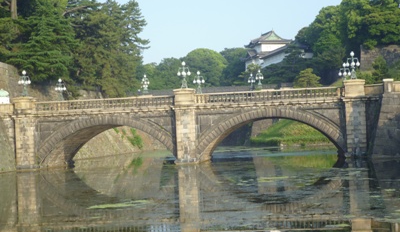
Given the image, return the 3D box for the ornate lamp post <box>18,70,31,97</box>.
[{"bbox_3d":[-18.020,-3.255,74.789,1.350,2.738,1.350,-3,-2,7],"label":"ornate lamp post"}]

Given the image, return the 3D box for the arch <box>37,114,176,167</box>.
[{"bbox_3d":[-8.639,2.528,79.333,14.172,4.845,12.396,-3,-2,7],"label":"arch"}]

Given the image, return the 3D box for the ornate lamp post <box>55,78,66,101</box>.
[{"bbox_3d":[-16.512,-2.985,86.384,1.350,2.738,1.350,-3,-2,7],"label":"ornate lamp post"}]

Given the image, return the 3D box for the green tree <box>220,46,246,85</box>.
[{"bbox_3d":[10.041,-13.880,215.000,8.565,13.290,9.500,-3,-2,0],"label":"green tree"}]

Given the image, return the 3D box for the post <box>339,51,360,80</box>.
[{"bbox_3d":[14.881,-4.829,70.544,1.350,2.738,1.350,-3,-2,7],"label":"post"}]

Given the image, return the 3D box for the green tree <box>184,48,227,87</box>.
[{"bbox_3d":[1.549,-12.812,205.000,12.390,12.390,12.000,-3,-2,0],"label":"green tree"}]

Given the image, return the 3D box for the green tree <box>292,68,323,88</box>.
[{"bbox_3d":[22.888,-7.878,155.000,6.387,4.471,6.000,-3,-2,0],"label":"green tree"}]

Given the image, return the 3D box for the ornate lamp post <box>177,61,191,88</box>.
[{"bbox_3d":[-1.570,-4.042,72.667,1.350,2.738,1.350,-3,-2,7],"label":"ornate lamp post"}]

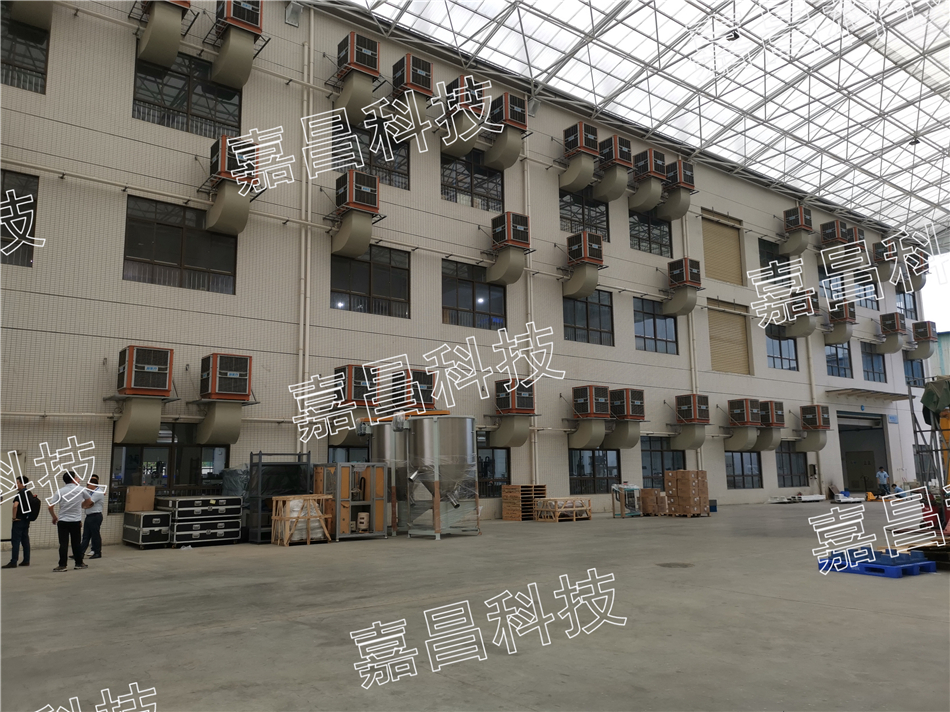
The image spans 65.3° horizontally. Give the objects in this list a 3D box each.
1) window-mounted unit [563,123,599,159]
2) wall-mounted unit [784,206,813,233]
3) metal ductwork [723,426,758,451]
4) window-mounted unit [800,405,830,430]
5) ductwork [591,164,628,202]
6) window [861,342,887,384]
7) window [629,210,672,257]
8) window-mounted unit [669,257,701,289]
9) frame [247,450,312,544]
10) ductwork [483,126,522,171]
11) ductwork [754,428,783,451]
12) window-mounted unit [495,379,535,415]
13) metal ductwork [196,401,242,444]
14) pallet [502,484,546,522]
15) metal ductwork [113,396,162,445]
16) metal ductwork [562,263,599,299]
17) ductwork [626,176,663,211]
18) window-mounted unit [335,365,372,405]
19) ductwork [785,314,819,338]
[{"bbox_3d":[4.350,-8.713,30.266,0.990,1.165,0.965,6,-11,-38],"label":"window-mounted unit"},{"bbox_3d":[17.139,-7.113,39.290,0.982,1.160,0.936,6,-11,-37],"label":"wall-mounted unit"},{"bbox_3d":[12.357,3.852,34.355,0.668,0.962,1.367,6,-11,-37],"label":"metal ductwork"},{"bbox_3d":[17.517,3.185,38.101,0.980,1.160,0.960,6,-11,-37],"label":"window-mounted unit"},{"bbox_3d":[5.834,-7.367,31.590,0.720,1.150,1.273,6,-11,-38],"label":"ductwork"},{"bbox_3d":[24.790,0.499,46.102,2.813,2.354,0.135,6,-12,-37],"label":"window"},{"bbox_3d":[8.047,-5.821,33.999,3.020,2.310,0.120,6,-11,-38],"label":"window"},{"bbox_3d":[9.322,-3.582,32.851,0.980,1.160,0.960,6,-11,-37],"label":"window-mounted unit"},{"bbox_3d":[-4.866,3.504,18.439,1.275,2.200,0.680,6,-11,-36],"label":"frame"},{"bbox_3d":[1.084,-7.486,26.855,0.957,1.044,1.322,6,-11,-38],"label":"ductwork"},{"bbox_3d":[13.912,4.037,35.564,0.700,1.040,1.320,6,-11,-37],"label":"ductwork"},{"bbox_3d":[1.375,1.423,25.237,0.957,1.119,0.948,6,-11,-38],"label":"window-mounted unit"},{"bbox_3d":[-6.926,1.789,20.078,0.807,0.958,1.346,6,-12,-37],"label":"metal ductwork"},{"bbox_3d":[1.739,5.113,25.882,1.182,1.197,1.000,6,-12,-37],"label":"pallet"},{"bbox_3d":[-8.438,1.641,18.473,0.668,1.002,1.397,6,-11,-37],"label":"metal ductwork"},{"bbox_3d":[4.121,-2.908,28.773,0.683,1.031,1.293,6,-11,-37],"label":"metal ductwork"},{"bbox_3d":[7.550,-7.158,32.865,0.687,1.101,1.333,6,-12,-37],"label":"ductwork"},{"bbox_3d":[-3.427,0.906,21.517,0.957,1.119,0.948,6,-11,-38],"label":"window-mounted unit"},{"bbox_3d":[17.151,-1.581,39.029,0.677,0.956,1.408,6,-12,-38],"label":"ductwork"}]

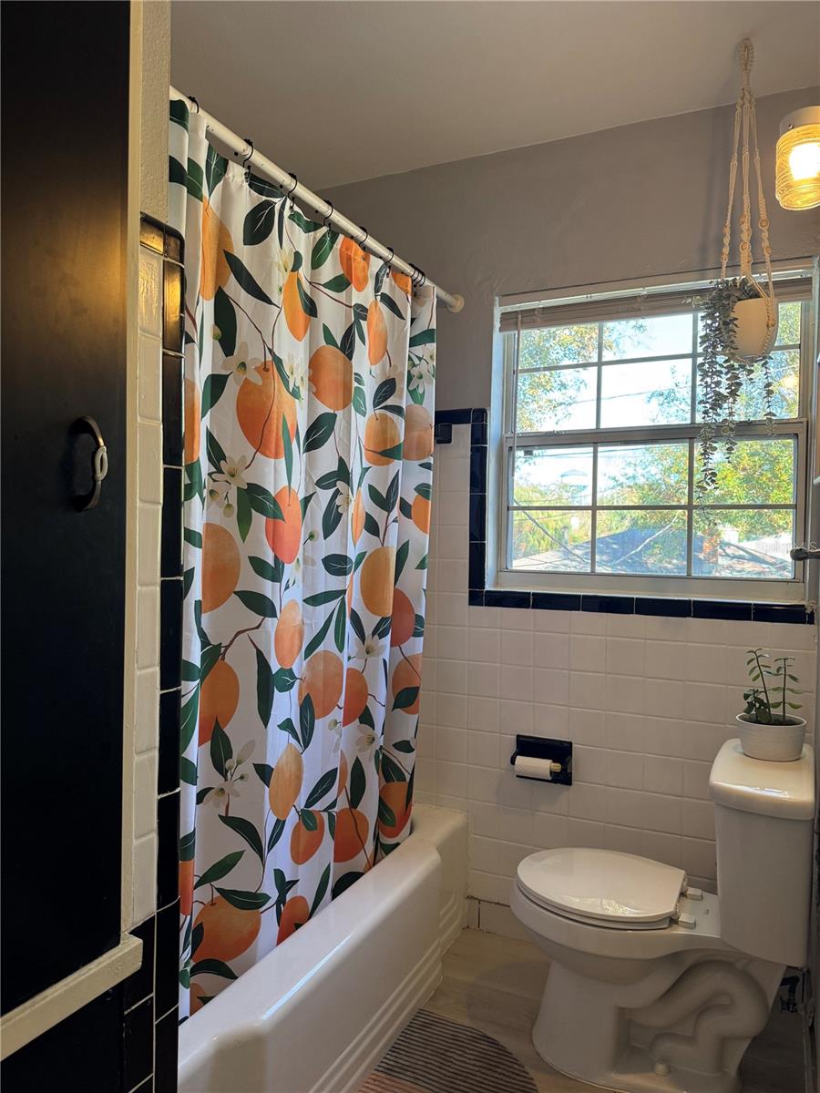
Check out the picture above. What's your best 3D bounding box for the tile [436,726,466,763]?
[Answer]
[{"bbox_3d":[0.137,0.641,2.444,0.108,0.108,0.009,1,1,27],"label":"tile"}]

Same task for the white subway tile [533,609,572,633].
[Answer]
[{"bbox_3d":[0.434,0.229,2.302,0.108,0.069,0.010,1,0,28],"label":"white subway tile"}]

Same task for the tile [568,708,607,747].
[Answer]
[{"bbox_3d":[0.527,0.539,2.251,0.108,0.108,0.010,1,0,28],"label":"tile"}]

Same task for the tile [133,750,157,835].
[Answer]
[{"bbox_3d":[-0.357,0.333,1.017,0.010,0.111,0.041,1,0,26],"label":"tile"}]

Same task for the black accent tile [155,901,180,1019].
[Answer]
[{"bbox_3d":[-0.340,0.574,1.058,0.010,0.150,0.048,1,0,26],"label":"black accent tile"}]

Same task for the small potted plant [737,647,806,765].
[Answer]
[{"bbox_3d":[0.852,0.367,1.786,0.148,0.248,0.148,1,0,28],"label":"small potted plant"}]

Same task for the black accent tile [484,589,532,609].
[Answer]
[{"bbox_3d":[0.308,0.168,2.370,0.154,0.050,0.010,1,0,28],"label":"black accent tile"}]

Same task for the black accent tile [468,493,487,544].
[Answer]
[{"bbox_3d":[0.218,-0.090,2.397,0.057,0.149,0.010,1,1,27],"label":"black accent tile"}]

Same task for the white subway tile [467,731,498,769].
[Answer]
[{"bbox_3d":[0.236,0.647,2.412,0.108,0.109,0.010,1,2,27],"label":"white subway tile"}]

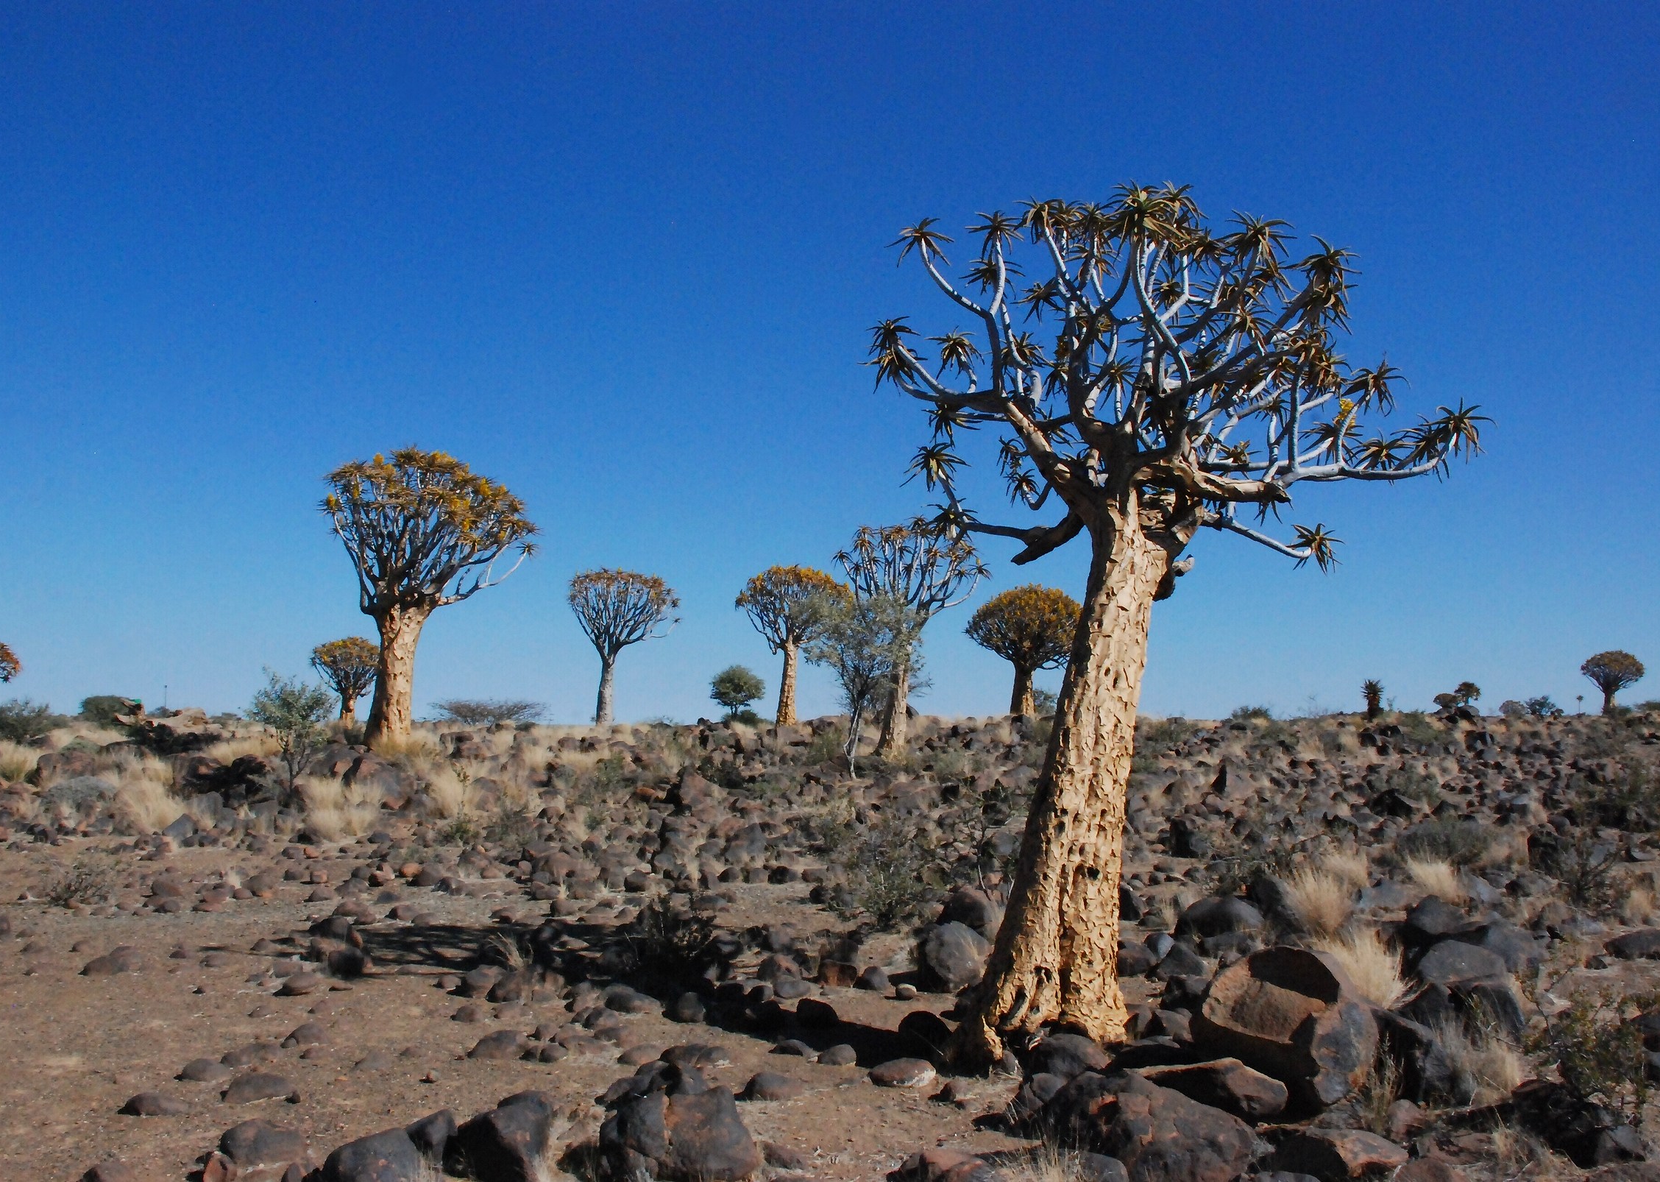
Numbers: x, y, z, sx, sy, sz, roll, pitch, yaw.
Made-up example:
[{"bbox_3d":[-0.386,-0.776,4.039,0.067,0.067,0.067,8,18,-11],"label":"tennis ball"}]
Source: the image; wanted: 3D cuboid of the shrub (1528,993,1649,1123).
[{"bbox_3d":[3.122,1.905,5.450,0.495,0.506,0.470,0,-6,0],"label":"shrub"}]

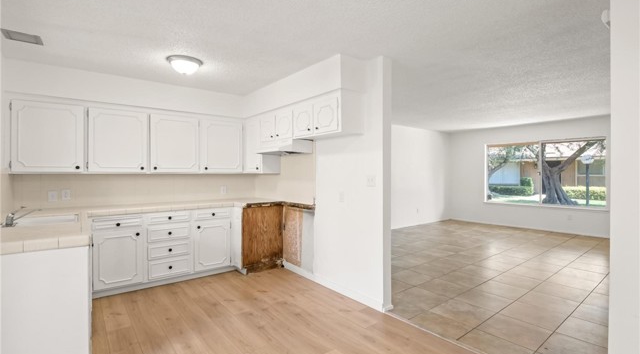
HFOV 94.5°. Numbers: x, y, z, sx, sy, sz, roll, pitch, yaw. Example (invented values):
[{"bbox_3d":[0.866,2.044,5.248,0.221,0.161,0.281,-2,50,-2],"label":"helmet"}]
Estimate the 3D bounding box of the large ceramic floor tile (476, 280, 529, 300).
[{"bbox_3d":[2.106,1.305,3.436,0.444,0.010,0.444,0,1,-38],"label":"large ceramic floor tile"}]

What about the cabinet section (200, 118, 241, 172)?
[{"bbox_3d":[-1.435,-0.406,4.183,0.576,0.713,0.320,0,1,-37],"label":"cabinet section"}]

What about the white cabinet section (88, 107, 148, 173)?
[{"bbox_3d":[-2.367,-0.399,3.484,0.564,0.716,0.320,0,1,-37],"label":"white cabinet section"}]

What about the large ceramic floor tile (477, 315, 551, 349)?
[{"bbox_3d":[1.675,1.313,2.533,0.444,0.010,0.444,0,1,-38],"label":"large ceramic floor tile"}]

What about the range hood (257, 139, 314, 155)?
[{"bbox_3d":[-0.504,-0.374,3.894,0.470,0.145,0.755,0,1,-38],"label":"range hood"}]

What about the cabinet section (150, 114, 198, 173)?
[{"bbox_3d":[-1.903,-0.404,3.832,0.555,0.718,0.320,0,1,-37],"label":"cabinet section"}]

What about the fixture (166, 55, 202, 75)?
[{"bbox_3d":[-1.379,-1.120,3.034,0.340,0.130,0.340,0,1,-38],"label":"fixture"}]

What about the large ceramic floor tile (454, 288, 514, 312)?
[{"bbox_3d":[1.753,1.307,3.161,0.444,0.010,0.444,0,1,-38],"label":"large ceramic floor tile"}]

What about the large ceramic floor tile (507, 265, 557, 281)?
[{"bbox_3d":[2.813,1.300,3.985,0.444,0.010,0.444,0,1,-38],"label":"large ceramic floor tile"}]

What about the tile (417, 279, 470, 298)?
[{"bbox_3d":[1.478,1.304,3.514,0.444,0.010,0.444,0,1,-38],"label":"tile"}]

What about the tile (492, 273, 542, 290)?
[{"bbox_3d":[2.460,1.302,3.711,0.444,0.010,0.444,0,1,-38],"label":"tile"}]

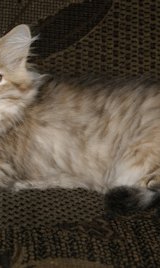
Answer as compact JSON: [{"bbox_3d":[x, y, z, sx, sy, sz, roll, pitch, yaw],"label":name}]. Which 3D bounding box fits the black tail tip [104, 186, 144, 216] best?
[{"bbox_3d":[0.049,0.075,0.640,0.045,0.033,0.034,0,18,-7],"label":"black tail tip"}]

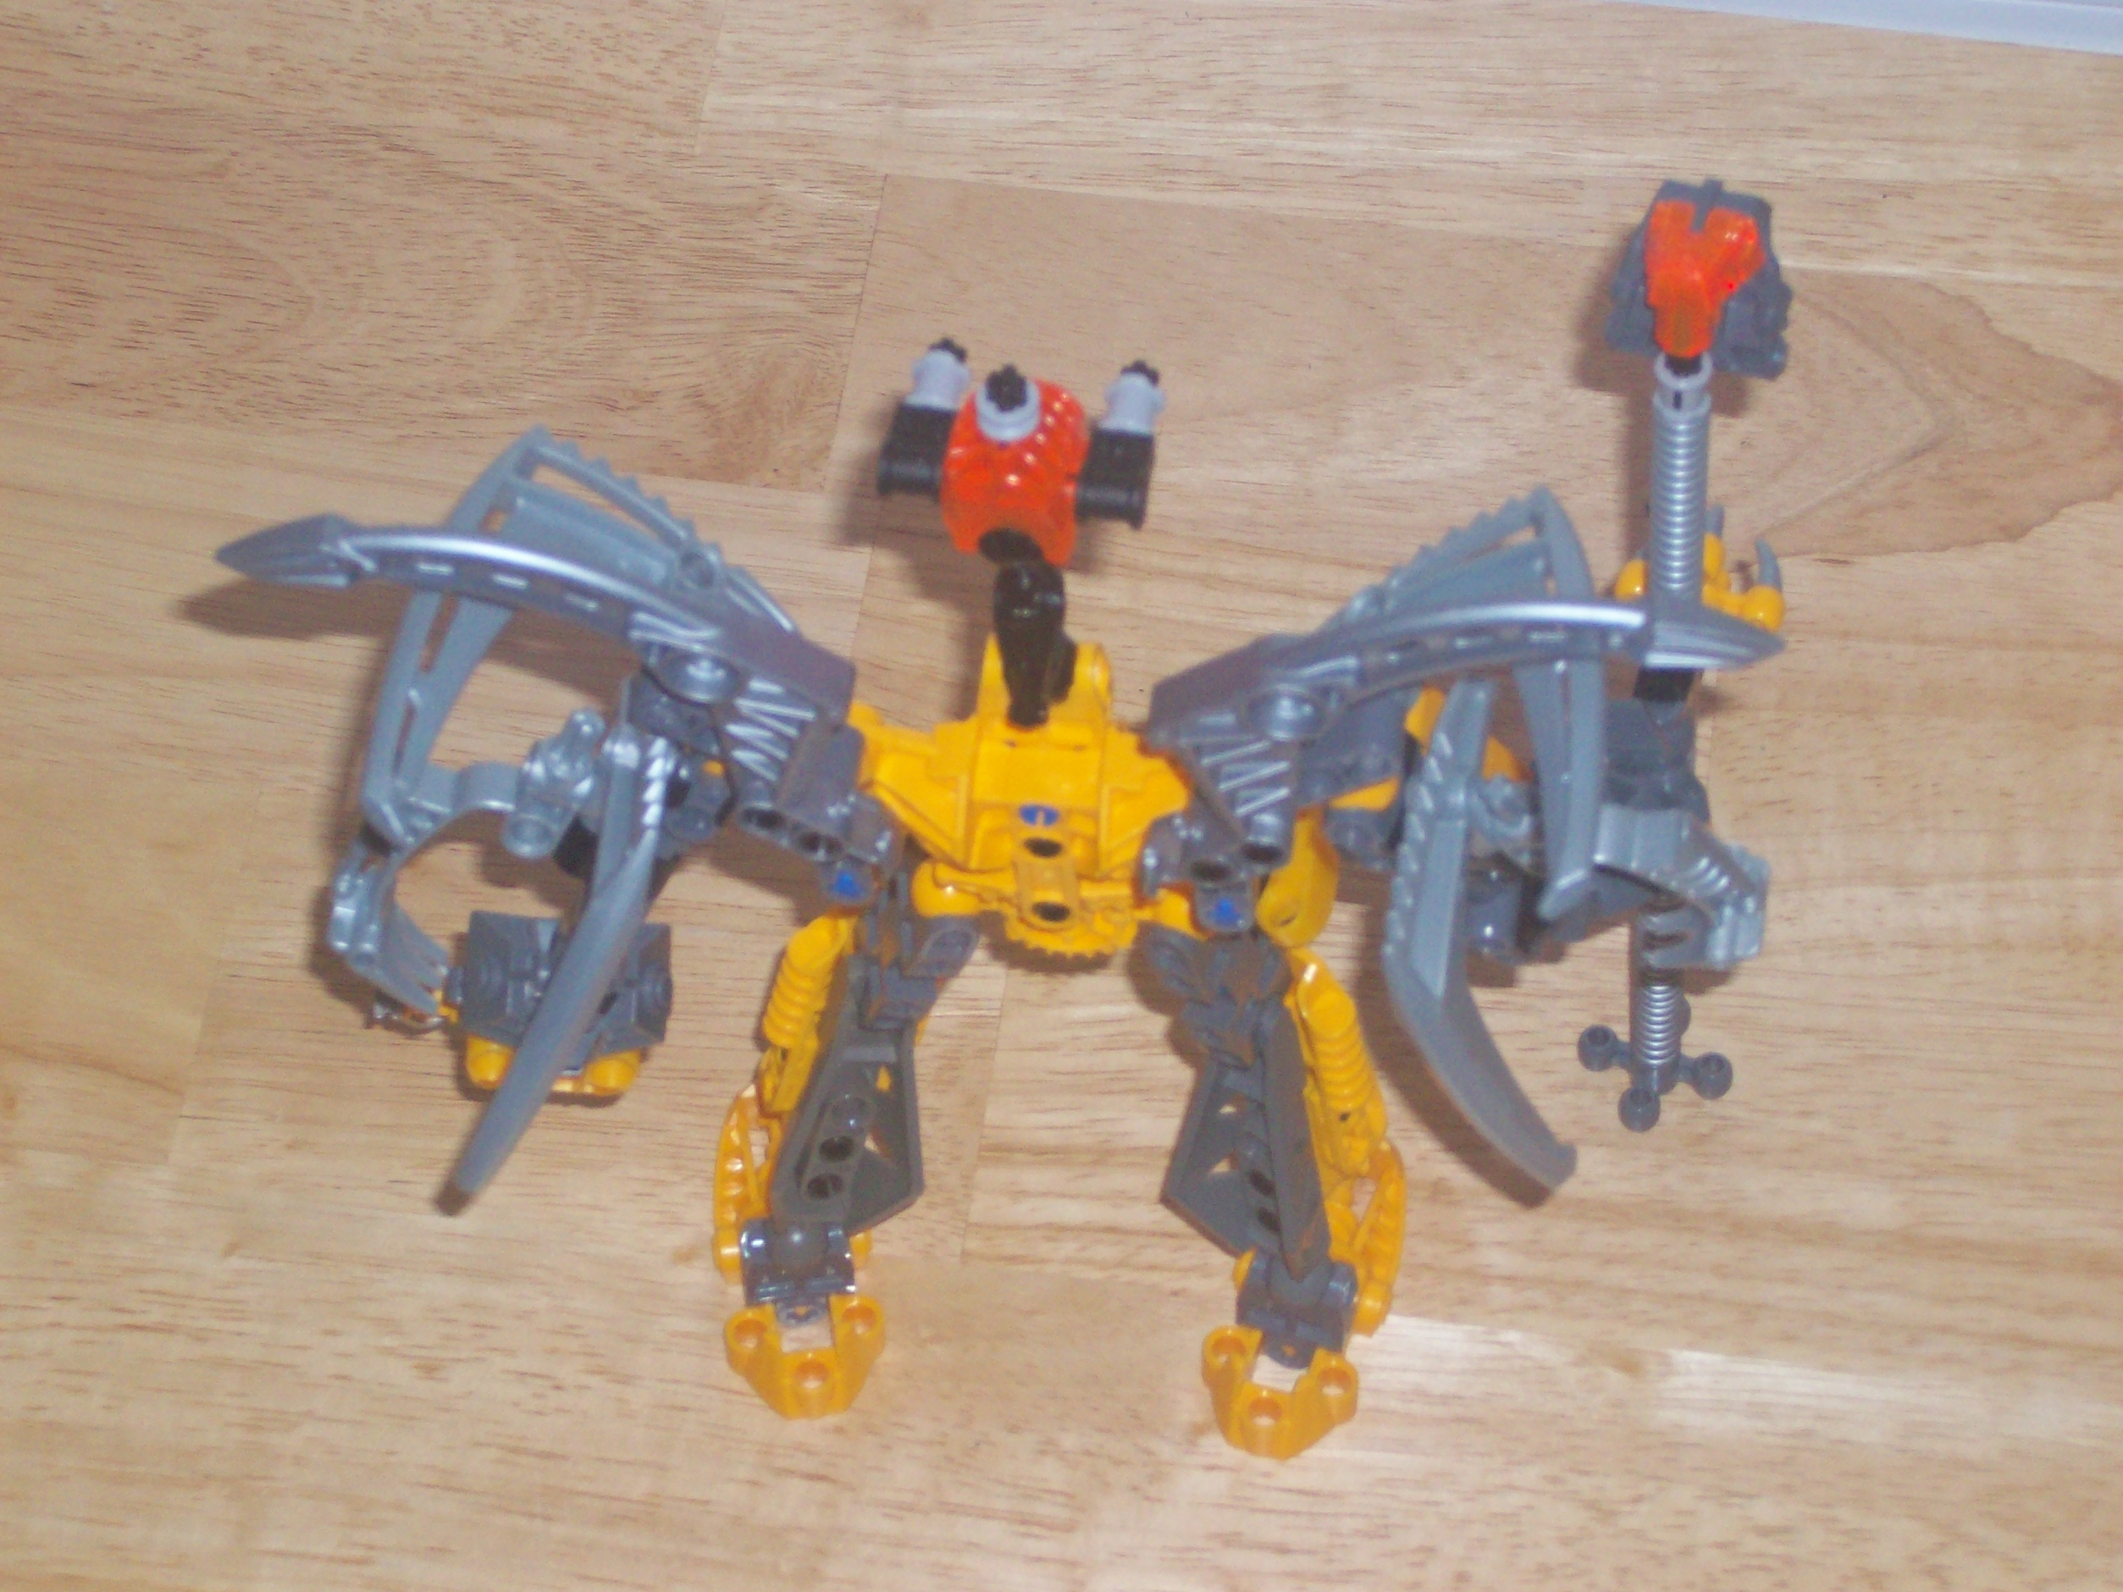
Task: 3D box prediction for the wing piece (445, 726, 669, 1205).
[{"bbox_3d":[-0.063,0.021,0.809,0.013,0.020,0.068,20,72,0],"label":"wing piece"}]

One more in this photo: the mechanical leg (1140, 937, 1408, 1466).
[{"bbox_3d":[0.030,0.050,0.883,0.034,0.086,0.049,7,57,10],"label":"mechanical leg"}]

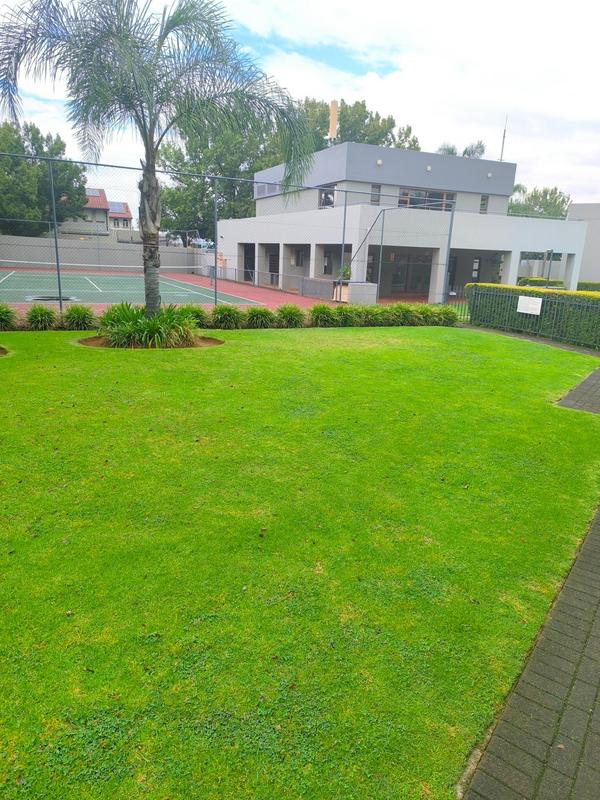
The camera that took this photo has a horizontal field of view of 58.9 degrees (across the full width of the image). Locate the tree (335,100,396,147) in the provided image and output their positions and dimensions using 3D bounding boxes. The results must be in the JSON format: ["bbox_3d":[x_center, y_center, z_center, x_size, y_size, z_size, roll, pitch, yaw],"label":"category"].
[{"bbox_3d":[5.978,-20.800,52.119,6.500,15.270,6.500,4,15,5],"label":"tree"}]

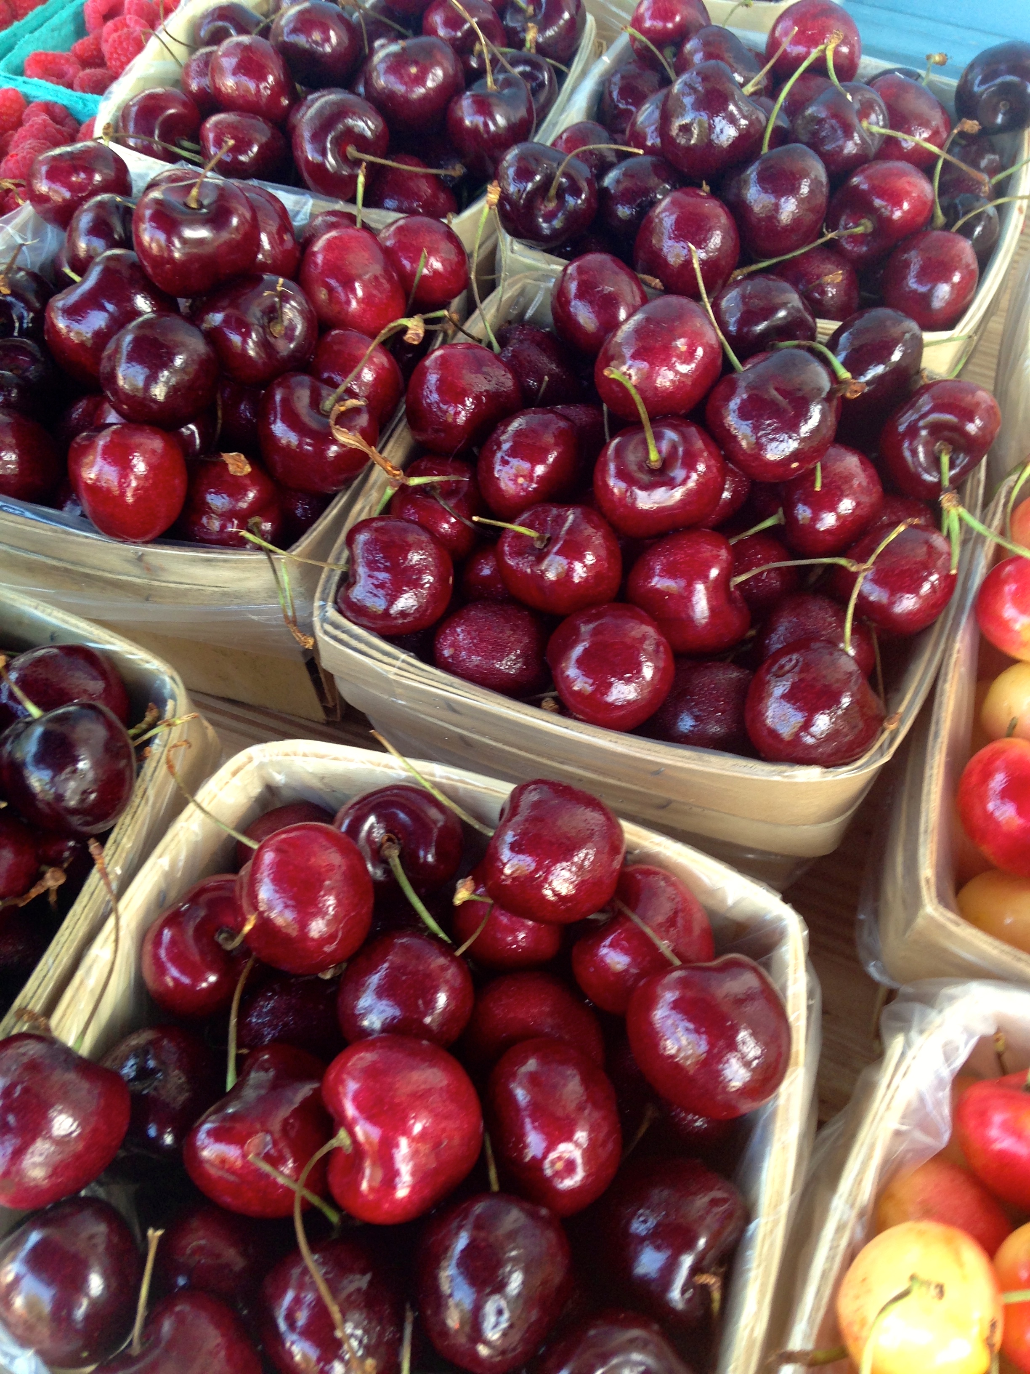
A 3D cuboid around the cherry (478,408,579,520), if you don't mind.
[{"bbox_3d":[0.003,-0.051,0.298,0.022,0.025,0.024,28,29,-7],"label":"cherry"}]

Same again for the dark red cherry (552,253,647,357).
[{"bbox_3d":[0.021,-0.093,0.322,0.025,0.025,0.025,-2,57,3],"label":"dark red cherry"}]

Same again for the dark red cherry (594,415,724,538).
[{"bbox_3d":[0.030,-0.044,0.276,0.027,0.025,0.025,-4,57,0],"label":"dark red cherry"}]

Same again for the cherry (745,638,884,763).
[{"bbox_3d":[0.058,0.003,0.254,0.027,0.025,0.025,-4,57,0],"label":"cherry"}]

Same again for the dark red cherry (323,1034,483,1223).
[{"bbox_3d":[-0.018,0.070,0.208,0.025,0.026,0.029,-6,82,-15],"label":"dark red cherry"}]

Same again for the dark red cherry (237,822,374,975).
[{"bbox_3d":[-0.038,0.038,0.238,0.025,0.026,0.025,-4,57,0],"label":"dark red cherry"}]

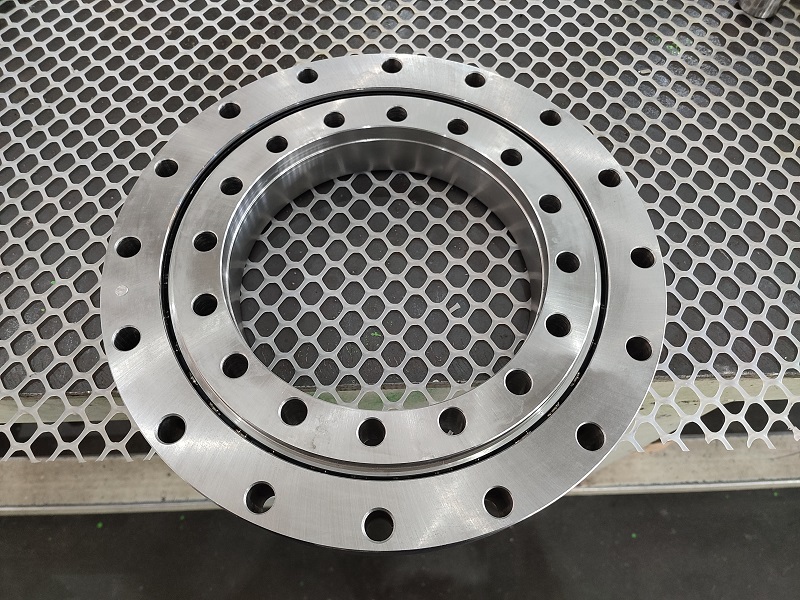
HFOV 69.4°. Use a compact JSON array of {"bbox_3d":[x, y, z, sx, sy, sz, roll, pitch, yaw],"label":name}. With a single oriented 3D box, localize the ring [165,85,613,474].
[{"bbox_3d":[-0.008,-0.019,0.364,0.257,0.045,0.257,0,64,-1],"label":"ring"}]

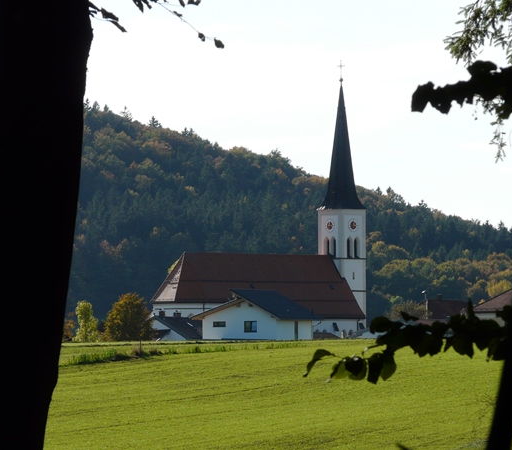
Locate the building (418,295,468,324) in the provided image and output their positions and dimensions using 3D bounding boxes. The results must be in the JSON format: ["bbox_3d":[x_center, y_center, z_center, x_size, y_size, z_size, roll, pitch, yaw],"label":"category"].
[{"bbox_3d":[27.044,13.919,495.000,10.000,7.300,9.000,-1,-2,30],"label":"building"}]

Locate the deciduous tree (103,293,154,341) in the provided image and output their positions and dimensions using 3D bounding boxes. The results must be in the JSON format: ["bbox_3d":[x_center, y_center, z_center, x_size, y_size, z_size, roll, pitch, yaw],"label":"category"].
[{"bbox_3d":[-15.232,11.230,410.000,6.100,6.300,6.100,0,-2,0],"label":"deciduous tree"}]

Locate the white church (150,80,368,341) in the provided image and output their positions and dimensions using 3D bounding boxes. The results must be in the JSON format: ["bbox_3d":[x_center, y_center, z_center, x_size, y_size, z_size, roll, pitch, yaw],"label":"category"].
[{"bbox_3d":[0.281,-1.995,525.468,40.270,42.000,16.150,1,-2,-41],"label":"white church"}]

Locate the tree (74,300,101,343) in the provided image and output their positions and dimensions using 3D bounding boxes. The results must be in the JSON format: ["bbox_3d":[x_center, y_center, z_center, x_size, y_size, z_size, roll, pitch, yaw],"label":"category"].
[{"bbox_3d":[-20.130,11.708,410.000,3.100,5.400,3.100,0,-2,0],"label":"tree"}]

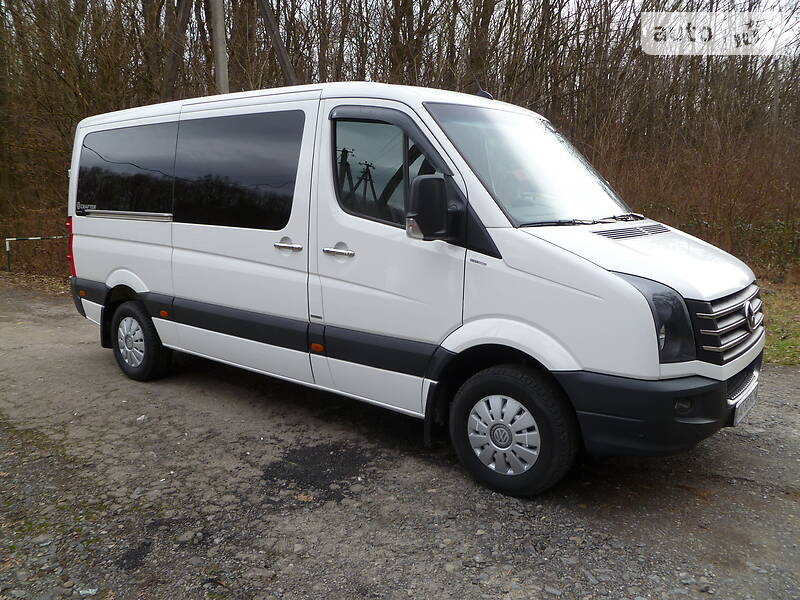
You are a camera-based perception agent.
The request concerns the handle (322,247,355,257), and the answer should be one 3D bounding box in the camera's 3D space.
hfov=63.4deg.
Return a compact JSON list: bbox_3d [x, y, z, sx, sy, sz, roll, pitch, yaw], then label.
[{"bbox_3d":[-0.367,-0.291,3.966,0.260,0.042,0.050,8,13,37],"label":"handle"}]

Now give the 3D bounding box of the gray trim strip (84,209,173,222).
[{"bbox_3d":[-2.309,-0.707,5.425,1.400,0.055,0.035,8,13,37],"label":"gray trim strip"}]

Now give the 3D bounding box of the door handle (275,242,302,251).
[{"bbox_3d":[-0.720,-0.346,4.231,0.260,0.042,0.050,8,13,37],"label":"door handle"}]

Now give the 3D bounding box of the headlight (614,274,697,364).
[{"bbox_3d":[1.231,0.089,3.113,0.380,0.420,0.310,8,13,37],"label":"headlight"}]

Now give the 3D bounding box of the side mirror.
[{"bbox_3d":[0.155,-0.479,3.372,0.150,0.345,0.220,8,13,37],"label":"side mirror"}]

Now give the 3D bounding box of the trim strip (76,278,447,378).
[{"bbox_3d":[-1.406,0.138,4.853,4.150,0.230,0.060,8,13,37],"label":"trim strip"}]

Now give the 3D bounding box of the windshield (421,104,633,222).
[{"bbox_3d":[0.901,-0.908,4.127,1.760,0.200,1.000,-13,62,-51],"label":"windshield"}]

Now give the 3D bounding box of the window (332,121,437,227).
[{"bbox_3d":[-0.087,-0.727,3.783,0.780,0.660,0.070,8,3,37],"label":"window"}]

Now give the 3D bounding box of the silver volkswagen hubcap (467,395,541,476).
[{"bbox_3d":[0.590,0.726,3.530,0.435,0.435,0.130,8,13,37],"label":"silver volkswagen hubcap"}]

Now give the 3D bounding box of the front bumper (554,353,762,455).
[{"bbox_3d":[1.655,0.443,3.790,0.720,0.450,1.940,8,13,37],"label":"front bumper"}]

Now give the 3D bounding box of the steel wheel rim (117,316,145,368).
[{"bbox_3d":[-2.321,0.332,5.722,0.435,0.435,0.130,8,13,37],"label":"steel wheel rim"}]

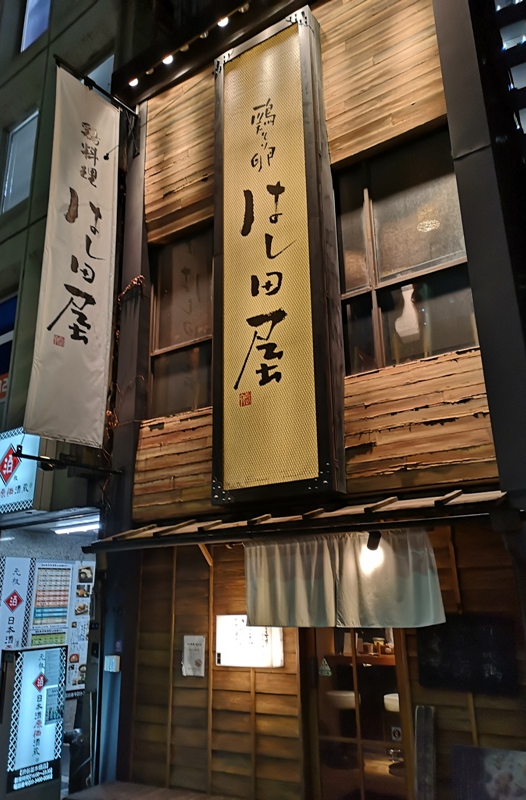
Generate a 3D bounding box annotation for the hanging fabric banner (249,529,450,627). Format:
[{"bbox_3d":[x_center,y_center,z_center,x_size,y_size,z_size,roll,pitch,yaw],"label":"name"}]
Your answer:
[{"bbox_3d":[0.533,1.351,4.670,1.580,0.660,0.160,-12,-21,31],"label":"hanging fabric banner"}]

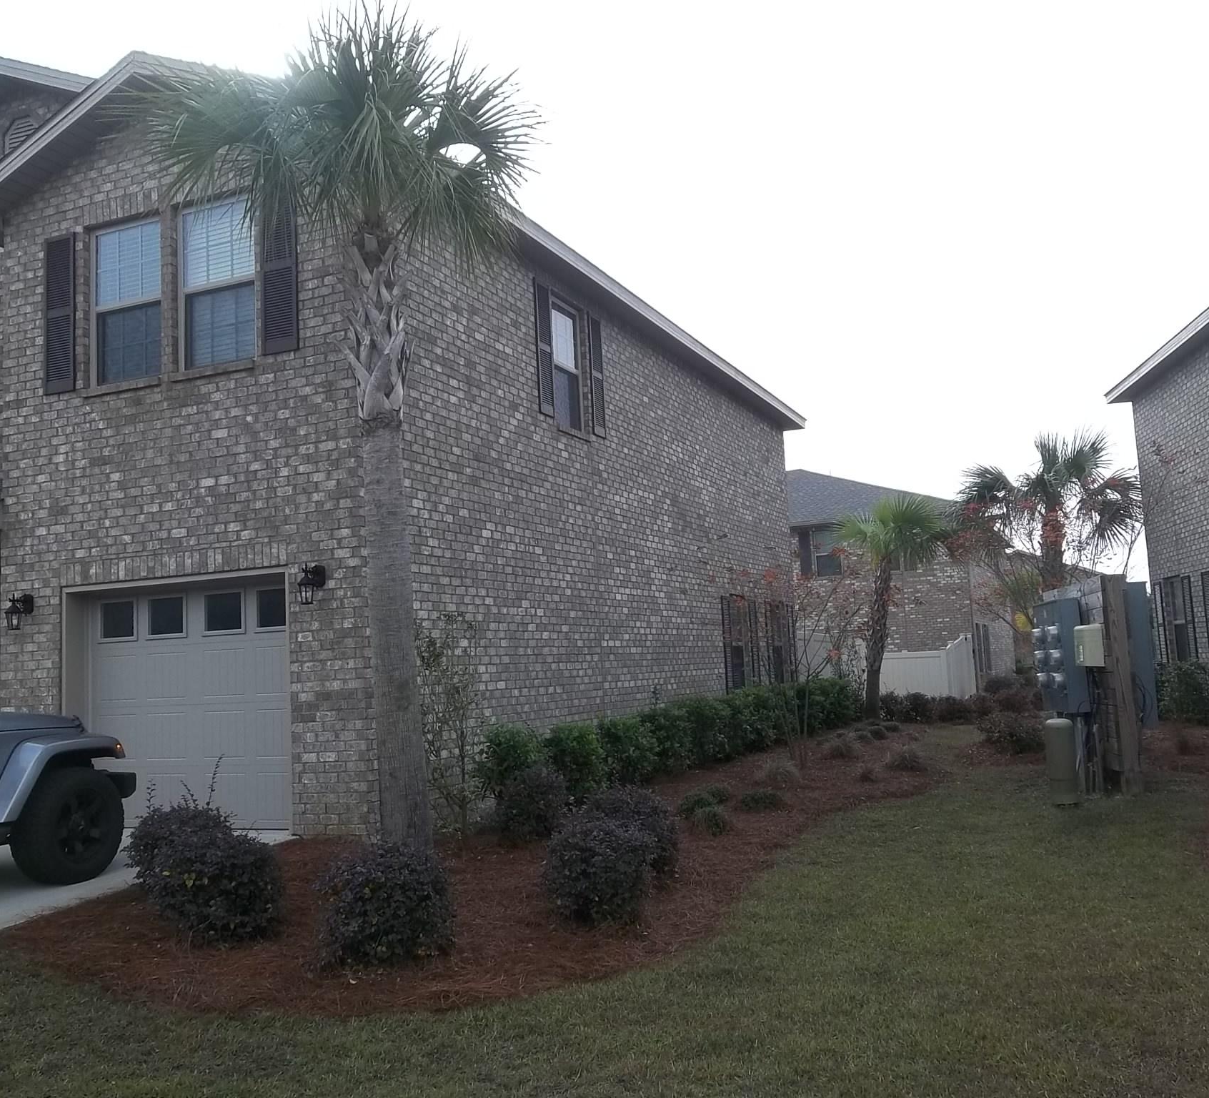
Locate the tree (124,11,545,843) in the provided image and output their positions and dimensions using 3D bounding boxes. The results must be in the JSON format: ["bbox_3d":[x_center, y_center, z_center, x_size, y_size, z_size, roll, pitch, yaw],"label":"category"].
[{"bbox_3d":[-1.874,-0.892,8.101,2.960,6.170,2.820,-1,-6,-13],"label":"tree"}]

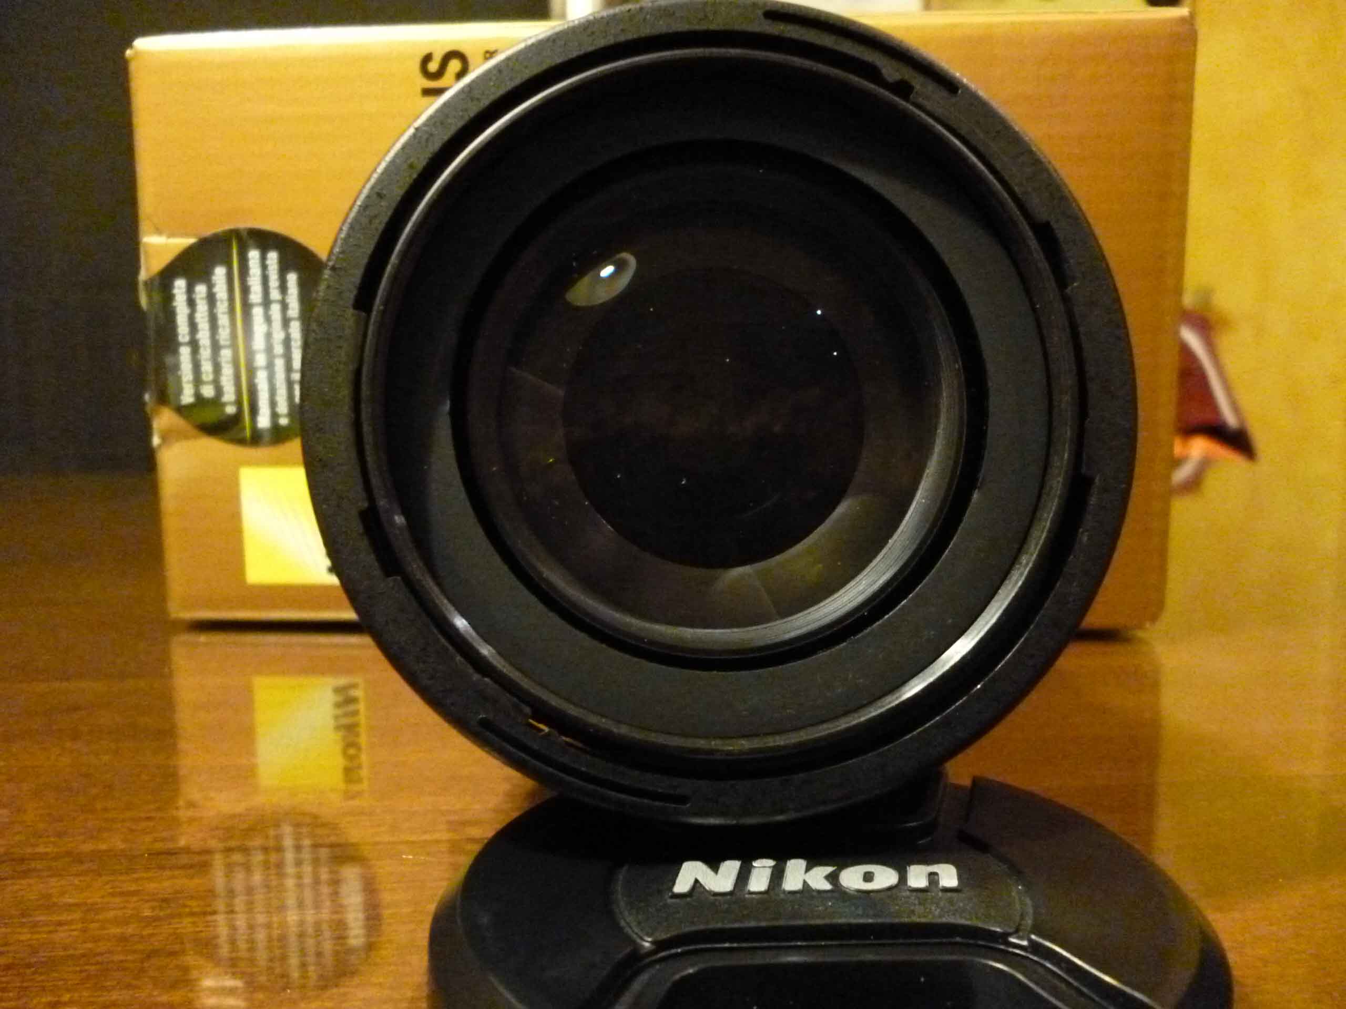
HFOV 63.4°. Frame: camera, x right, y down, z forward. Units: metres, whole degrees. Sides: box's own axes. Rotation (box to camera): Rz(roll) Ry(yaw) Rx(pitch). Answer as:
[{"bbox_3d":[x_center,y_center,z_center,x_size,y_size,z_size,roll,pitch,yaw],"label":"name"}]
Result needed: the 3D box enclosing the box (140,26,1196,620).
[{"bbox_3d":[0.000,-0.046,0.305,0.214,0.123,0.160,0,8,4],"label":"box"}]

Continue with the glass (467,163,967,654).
[{"bbox_3d":[0.004,-0.011,0.118,0.053,0.053,0.015,0,8,0],"label":"glass"}]

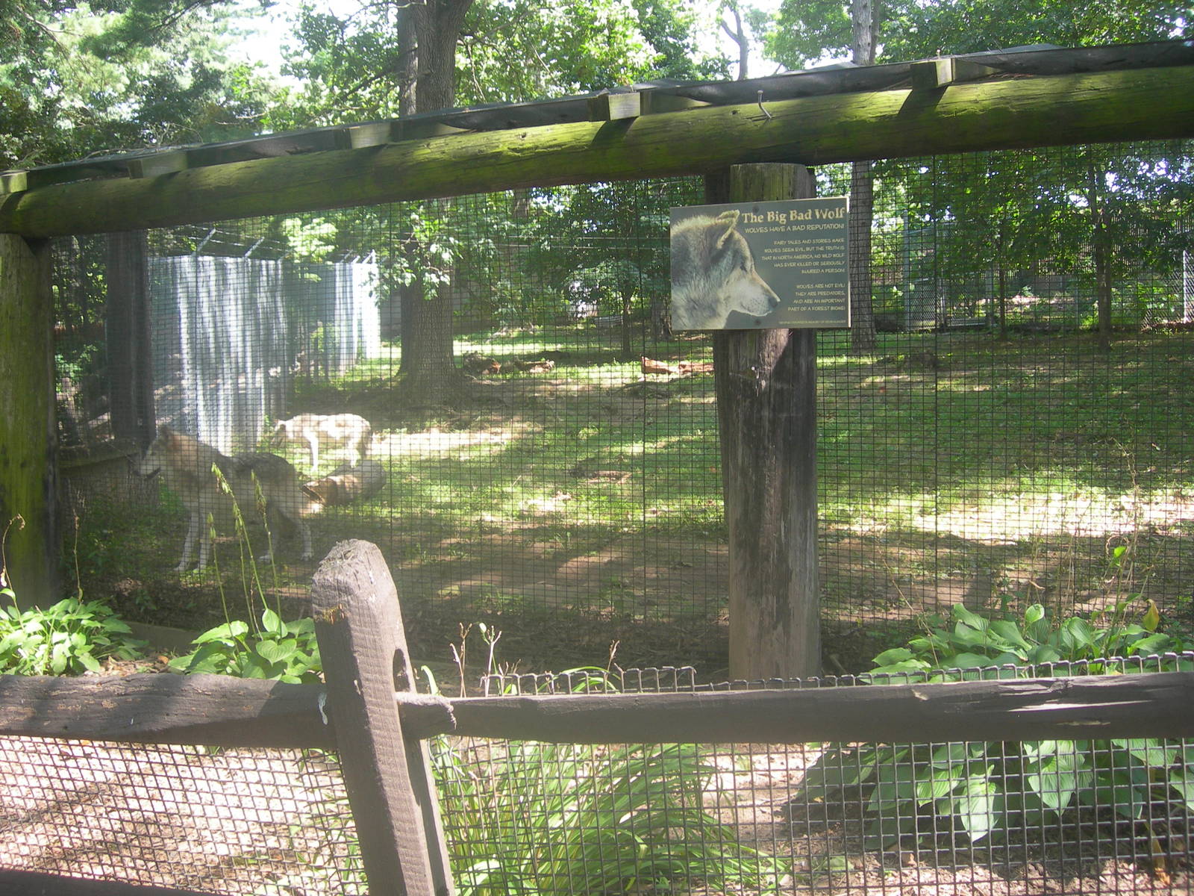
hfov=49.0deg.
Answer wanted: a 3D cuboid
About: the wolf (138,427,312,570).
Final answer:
[{"bbox_3d":[-2.320,0.318,8.200,1.120,0.890,0.330,-2,3,-34],"label":"wolf"}]

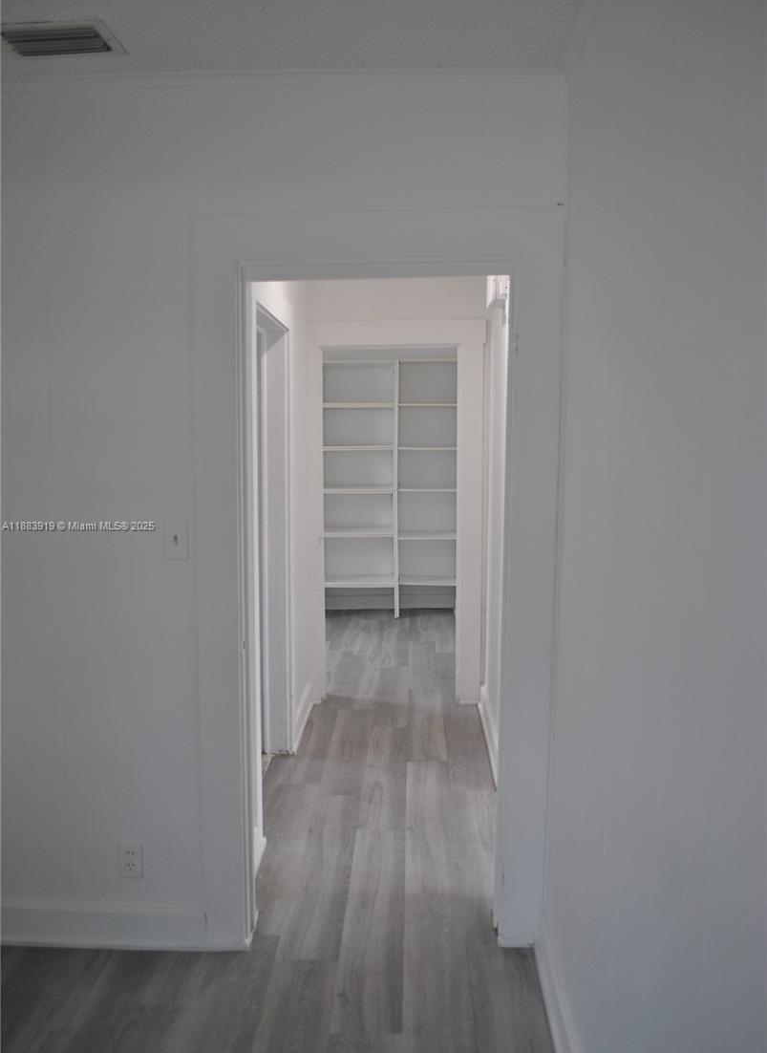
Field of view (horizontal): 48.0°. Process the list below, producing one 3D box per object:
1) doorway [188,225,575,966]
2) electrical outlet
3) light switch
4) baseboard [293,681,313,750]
[{"bbox_3d":[-0.021,0.192,2.529,1.010,2.135,0.160,0,6,2],"label":"doorway"},{"bbox_3d":[-0.754,0.992,2.567,0.070,0.115,0.012,0,6,2],"label":"electrical outlet"},{"bbox_3d":[-0.592,0.036,2.453,0.070,0.115,0.018,0,6,2],"label":"light switch"},{"bbox_3d":[-0.419,0.982,4.522,0.020,0.135,0.790,0,6,2],"label":"baseboard"}]

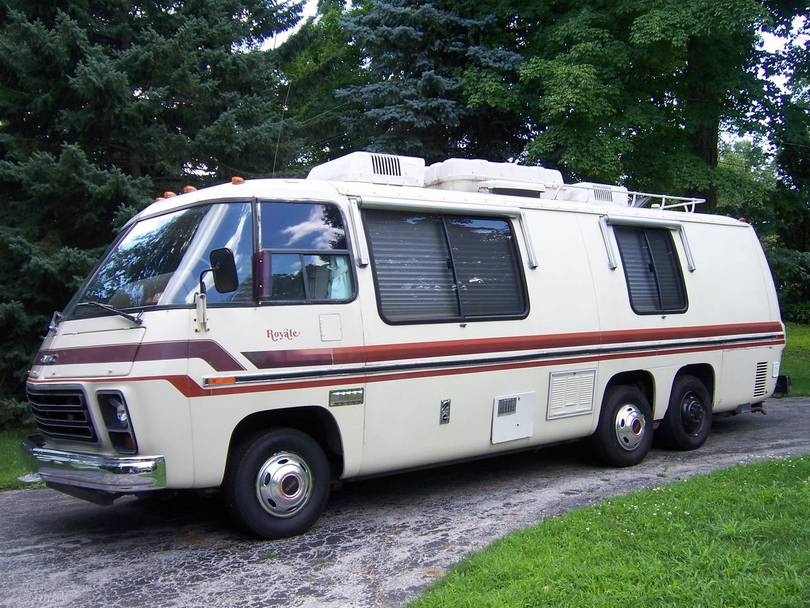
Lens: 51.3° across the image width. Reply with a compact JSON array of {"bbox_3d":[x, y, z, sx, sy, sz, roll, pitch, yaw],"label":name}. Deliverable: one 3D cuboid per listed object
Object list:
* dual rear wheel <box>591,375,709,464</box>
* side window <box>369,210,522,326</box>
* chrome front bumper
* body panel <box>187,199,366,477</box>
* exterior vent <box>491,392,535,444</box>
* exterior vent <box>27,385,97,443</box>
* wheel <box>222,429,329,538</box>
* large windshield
[{"bbox_3d":[2.361,1.093,7.972,1.760,0.735,0.240,-1,-1,-38],"label":"dual rear wheel"},{"bbox_3d":[0.358,-0.269,6.281,1.520,0.830,0.080,-1,-7,-38],"label":"side window"},{"bbox_3d":[-2.275,1.011,5.617,0.500,0.250,2.200,-1,-1,-38],"label":"chrome front bumper"},{"bbox_3d":[-0.820,0.229,5.364,1.280,1.800,0.220,-1,-1,-38],"label":"body panel"},{"bbox_3d":[0.855,0.896,6.625,0.450,0.370,0.050,-1,-1,-38],"label":"exterior vent"},{"bbox_3d":[-2.353,0.713,5.564,0.240,0.370,1.200,-1,-1,-38],"label":"exterior vent"},{"bbox_3d":[-0.820,1.155,5.444,0.740,0.735,0.230,-1,-1,-38],"label":"wheel"},{"bbox_3d":[-1.949,-0.275,5.915,0.800,0.760,2.300,-1,-1,-38],"label":"large windshield"}]

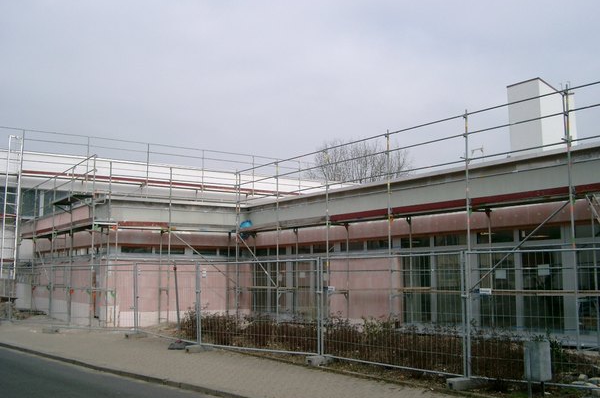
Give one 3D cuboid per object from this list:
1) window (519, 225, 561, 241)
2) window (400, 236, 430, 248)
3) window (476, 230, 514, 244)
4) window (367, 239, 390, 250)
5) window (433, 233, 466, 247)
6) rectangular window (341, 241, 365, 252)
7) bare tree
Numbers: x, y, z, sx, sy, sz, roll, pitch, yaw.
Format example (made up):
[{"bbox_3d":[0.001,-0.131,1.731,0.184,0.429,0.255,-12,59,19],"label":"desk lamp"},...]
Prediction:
[{"bbox_3d":[5.683,0.822,15.145,0.100,0.325,1.068,6,-10,-38],"label":"window"},{"bbox_3d":[3.292,1.237,18.184,0.100,0.320,1.088,6,-10,-38],"label":"window"},{"bbox_3d":[4.928,0.953,16.105,0.100,0.320,1.078,6,-10,-38],"label":"window"},{"bbox_3d":[2.401,1.384,19.319,0.100,0.324,1.053,6,-10,-38],"label":"window"},{"bbox_3d":[4.055,1.106,17.215,0.100,0.329,1.081,6,-10,-38],"label":"window"},{"bbox_3d":[1.683,1.503,20.232,0.100,0.322,1.087,6,-10,-38],"label":"rectangular window"},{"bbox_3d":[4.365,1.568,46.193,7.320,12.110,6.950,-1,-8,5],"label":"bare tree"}]

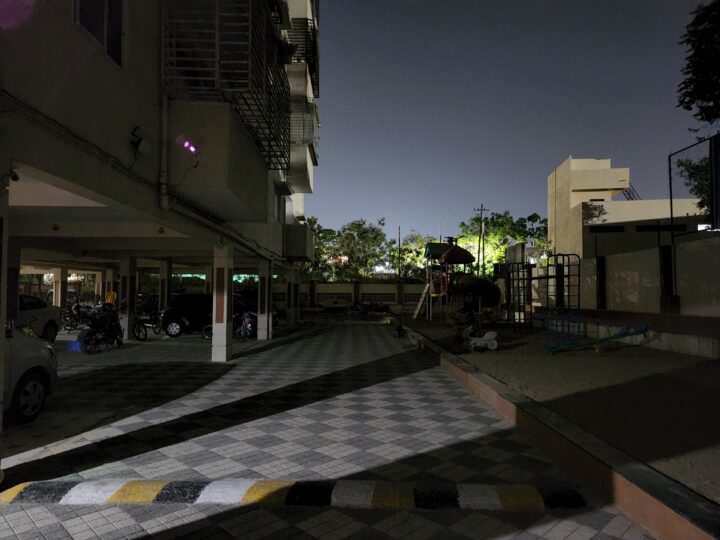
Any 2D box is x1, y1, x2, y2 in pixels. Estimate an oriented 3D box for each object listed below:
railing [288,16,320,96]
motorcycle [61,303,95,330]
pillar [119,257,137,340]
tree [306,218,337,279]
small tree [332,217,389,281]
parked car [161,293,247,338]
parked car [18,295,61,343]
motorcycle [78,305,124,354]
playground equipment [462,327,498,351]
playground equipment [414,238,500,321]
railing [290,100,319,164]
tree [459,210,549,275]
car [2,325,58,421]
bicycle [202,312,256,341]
[{"bbox_3d":[-2.203,-8.518,19.264,0.950,1.750,2.700,0,-3,-1],"label":"railing"},{"bbox_3d":[-11.392,1.853,19.321,0.720,1.100,1.900,0,-3,4],"label":"motorcycle"},{"bbox_3d":[-8.233,1.020,16.976,0.350,2.900,0.580,0,-3,-1],"label":"pillar"},{"bbox_3d":[-2.922,-0.293,34.806,3.300,7.250,3.300,1,-3,-1],"label":"tree"},{"bbox_3d":[0.005,-0.207,34.809,4.200,7.130,4.200,1,-3,-1],"label":"small tree"},{"bbox_3d":[-4.997,1.582,17.031,3.700,1.500,1.660,1,-3,-1],"label":"parked car"},{"bbox_3d":[-9.871,1.330,12.864,1.700,1.480,4.000,1,-3,-1],"label":"parked car"},{"bbox_3d":[-7.159,1.661,13.354,0.720,1.220,1.900,0,-3,4],"label":"motorcycle"},{"bbox_3d":[2.869,1.636,11.560,0.870,0.580,0.360,1,-3,-7],"label":"playground equipment"},{"bbox_3d":[4.763,0.696,24.688,4.300,4.000,3.000,0,-3,-1],"label":"playground equipment"},{"bbox_3d":[-2.203,-5.392,19.091,0.950,1.600,2.700,0,-3,-1],"label":"railing"},{"bbox_3d":[10.838,-0.487,35.787,6.600,7.990,6.600,1,-3,-1],"label":"tree"},{"bbox_3d":[-4.510,0.895,4.204,1.700,1.520,3.900,1,-3,-1],"label":"car"},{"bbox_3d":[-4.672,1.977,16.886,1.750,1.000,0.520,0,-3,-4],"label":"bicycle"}]

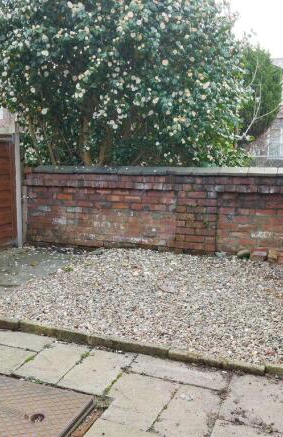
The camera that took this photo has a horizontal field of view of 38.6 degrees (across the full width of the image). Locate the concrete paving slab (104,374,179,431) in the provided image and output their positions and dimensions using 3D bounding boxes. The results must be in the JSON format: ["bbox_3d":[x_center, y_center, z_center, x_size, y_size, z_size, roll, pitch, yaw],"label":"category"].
[{"bbox_3d":[-0.026,1.016,2.234,0.343,0.050,0.461,3,7,21],"label":"concrete paving slab"}]

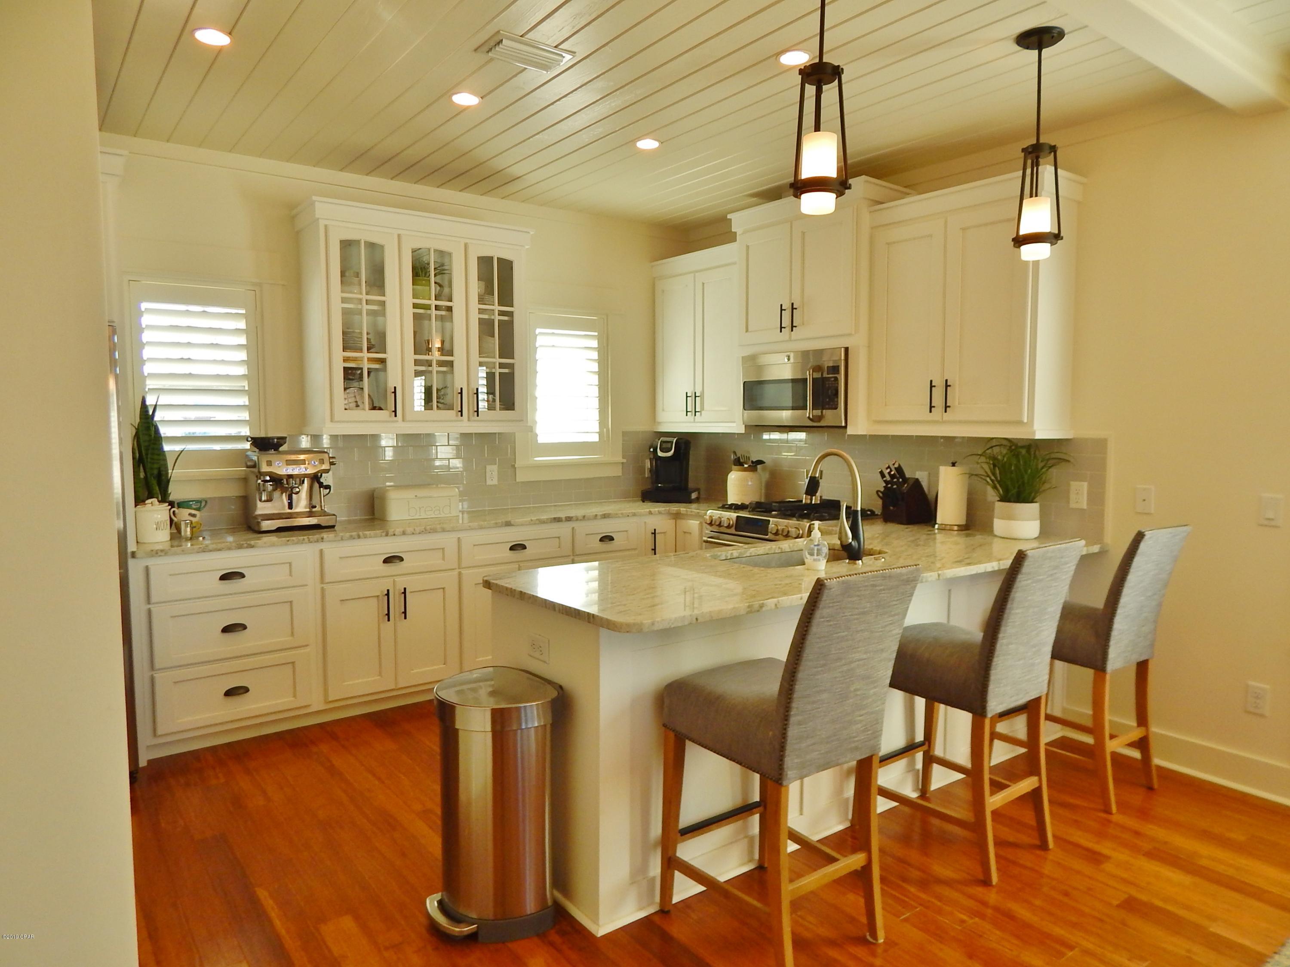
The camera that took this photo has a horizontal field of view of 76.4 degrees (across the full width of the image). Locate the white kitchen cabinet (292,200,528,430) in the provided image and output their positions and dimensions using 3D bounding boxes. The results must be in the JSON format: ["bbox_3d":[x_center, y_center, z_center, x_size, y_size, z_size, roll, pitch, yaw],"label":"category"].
[{"bbox_3d":[-1.218,-0.837,4.458,1.195,1.133,0.400,-3,5,-36],"label":"white kitchen cabinet"}]

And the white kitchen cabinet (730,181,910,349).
[{"bbox_3d":[0.963,-1.144,4.596,0.430,0.830,1.010,-3,5,-36],"label":"white kitchen cabinet"}]

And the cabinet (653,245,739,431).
[{"bbox_3d":[0.462,-0.903,5.380,0.345,1.145,0.875,-3,5,-36],"label":"cabinet"}]

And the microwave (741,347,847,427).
[{"bbox_3d":[0.962,-0.522,4.618,0.420,0.412,0.762,-3,5,-36],"label":"microwave"}]

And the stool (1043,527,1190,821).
[{"bbox_3d":[1.705,0.662,3.201,0.390,1.050,0.600,-3,5,-36],"label":"stool"}]

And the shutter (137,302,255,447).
[{"bbox_3d":[-2.208,-0.520,4.046,0.472,0.725,0.060,-3,5,-36],"label":"shutter"}]

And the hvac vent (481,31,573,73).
[{"bbox_3d":[-0.436,-1.559,2.966,0.306,0.027,0.205,-3,5,-36],"label":"hvac vent"}]

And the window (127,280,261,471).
[{"bbox_3d":[-2.199,-0.518,4.053,0.575,0.910,0.090,-3,5,-36],"label":"window"}]

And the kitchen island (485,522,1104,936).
[{"bbox_3d":[0.746,0.743,3.196,2.565,0.912,0.870,-3,5,-36],"label":"kitchen island"}]

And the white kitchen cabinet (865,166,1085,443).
[{"bbox_3d":[1.527,-0.781,3.880,0.345,1.126,0.907,-3,5,-36],"label":"white kitchen cabinet"}]

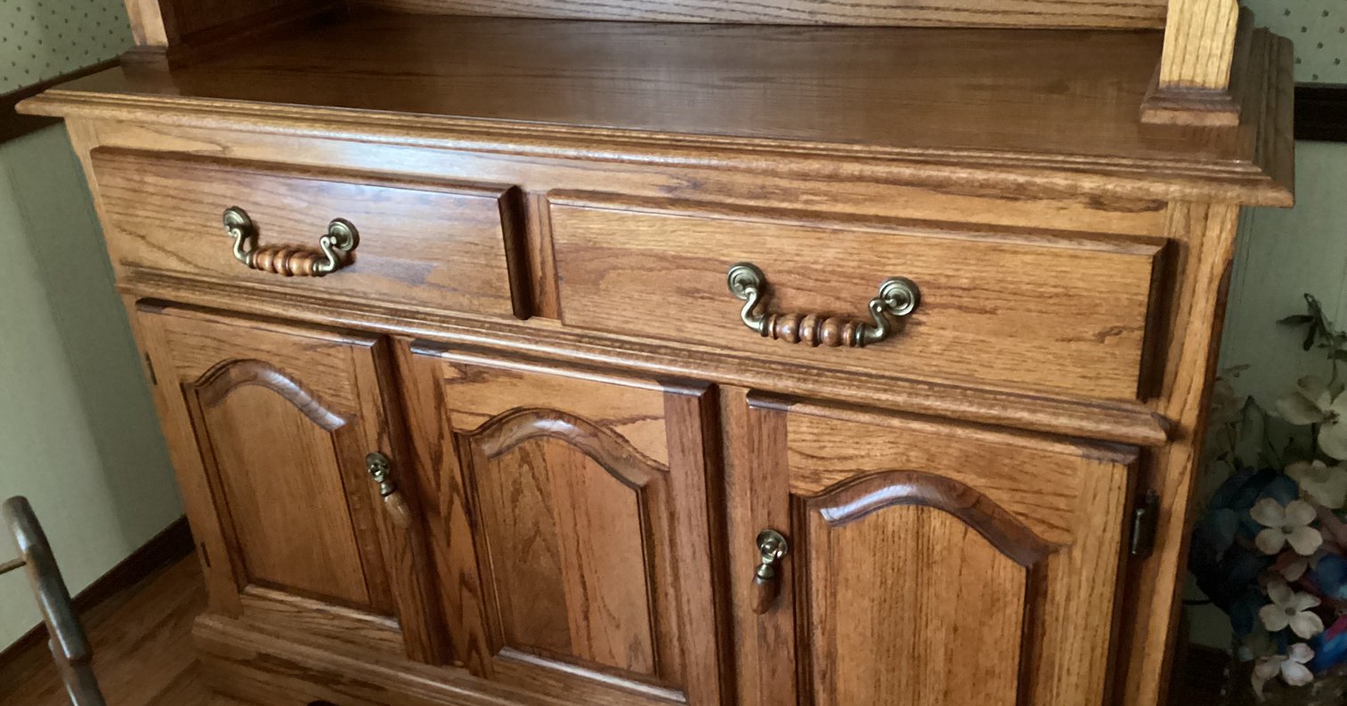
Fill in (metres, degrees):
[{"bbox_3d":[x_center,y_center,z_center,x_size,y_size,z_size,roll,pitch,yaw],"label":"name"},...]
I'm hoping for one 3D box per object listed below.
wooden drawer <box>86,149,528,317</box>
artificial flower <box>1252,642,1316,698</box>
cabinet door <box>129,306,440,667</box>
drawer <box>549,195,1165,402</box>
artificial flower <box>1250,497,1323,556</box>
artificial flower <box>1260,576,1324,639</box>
[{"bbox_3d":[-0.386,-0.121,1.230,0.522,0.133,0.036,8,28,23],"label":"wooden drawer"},{"bbox_3d":[0.604,0.314,1.194,0.060,0.050,0.037,11,30,29],"label":"artificial flower"},{"bbox_3d":[-0.447,0.158,1.408,0.341,0.432,0.028,8,28,23],"label":"cabinet door"},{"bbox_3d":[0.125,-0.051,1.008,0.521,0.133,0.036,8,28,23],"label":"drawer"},{"bbox_3d":[0.578,0.163,1.137,0.066,0.050,0.037,11,29,28],"label":"artificial flower"},{"bbox_3d":[0.596,0.246,1.163,0.060,0.054,0.037,11,30,29],"label":"artificial flower"}]

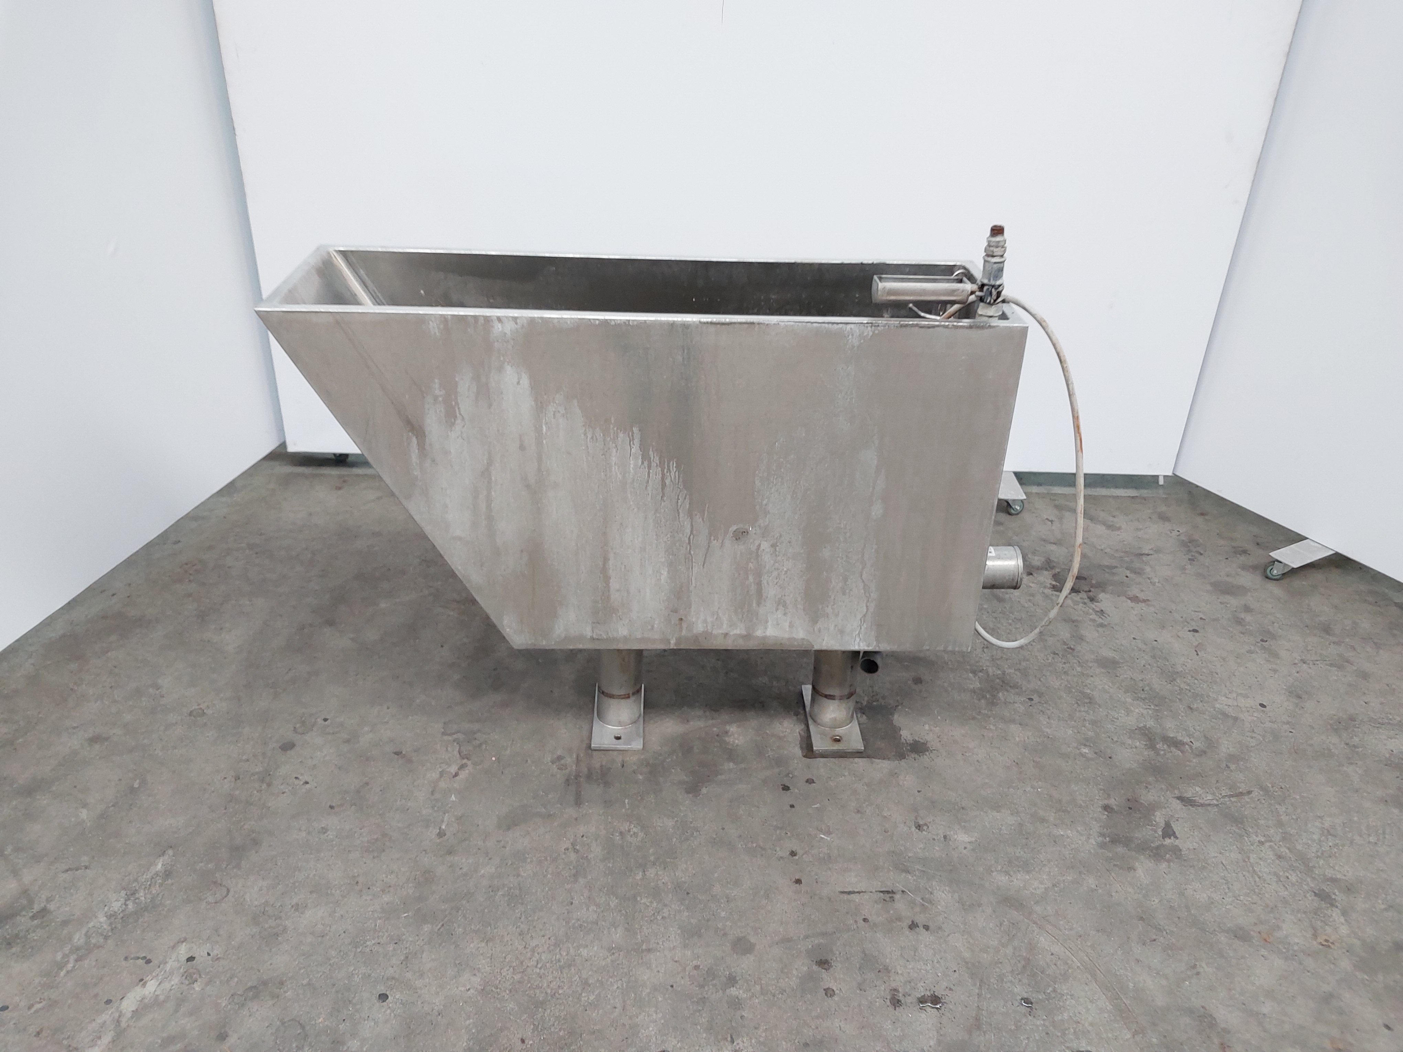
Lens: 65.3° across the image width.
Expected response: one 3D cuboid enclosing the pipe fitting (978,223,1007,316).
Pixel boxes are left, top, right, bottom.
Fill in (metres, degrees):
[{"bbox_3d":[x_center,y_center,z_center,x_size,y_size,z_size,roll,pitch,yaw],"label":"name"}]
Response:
[{"bbox_3d":[0.451,-0.391,1.689,0.042,0.146,0.042,-3,29,0],"label":"pipe fitting"}]

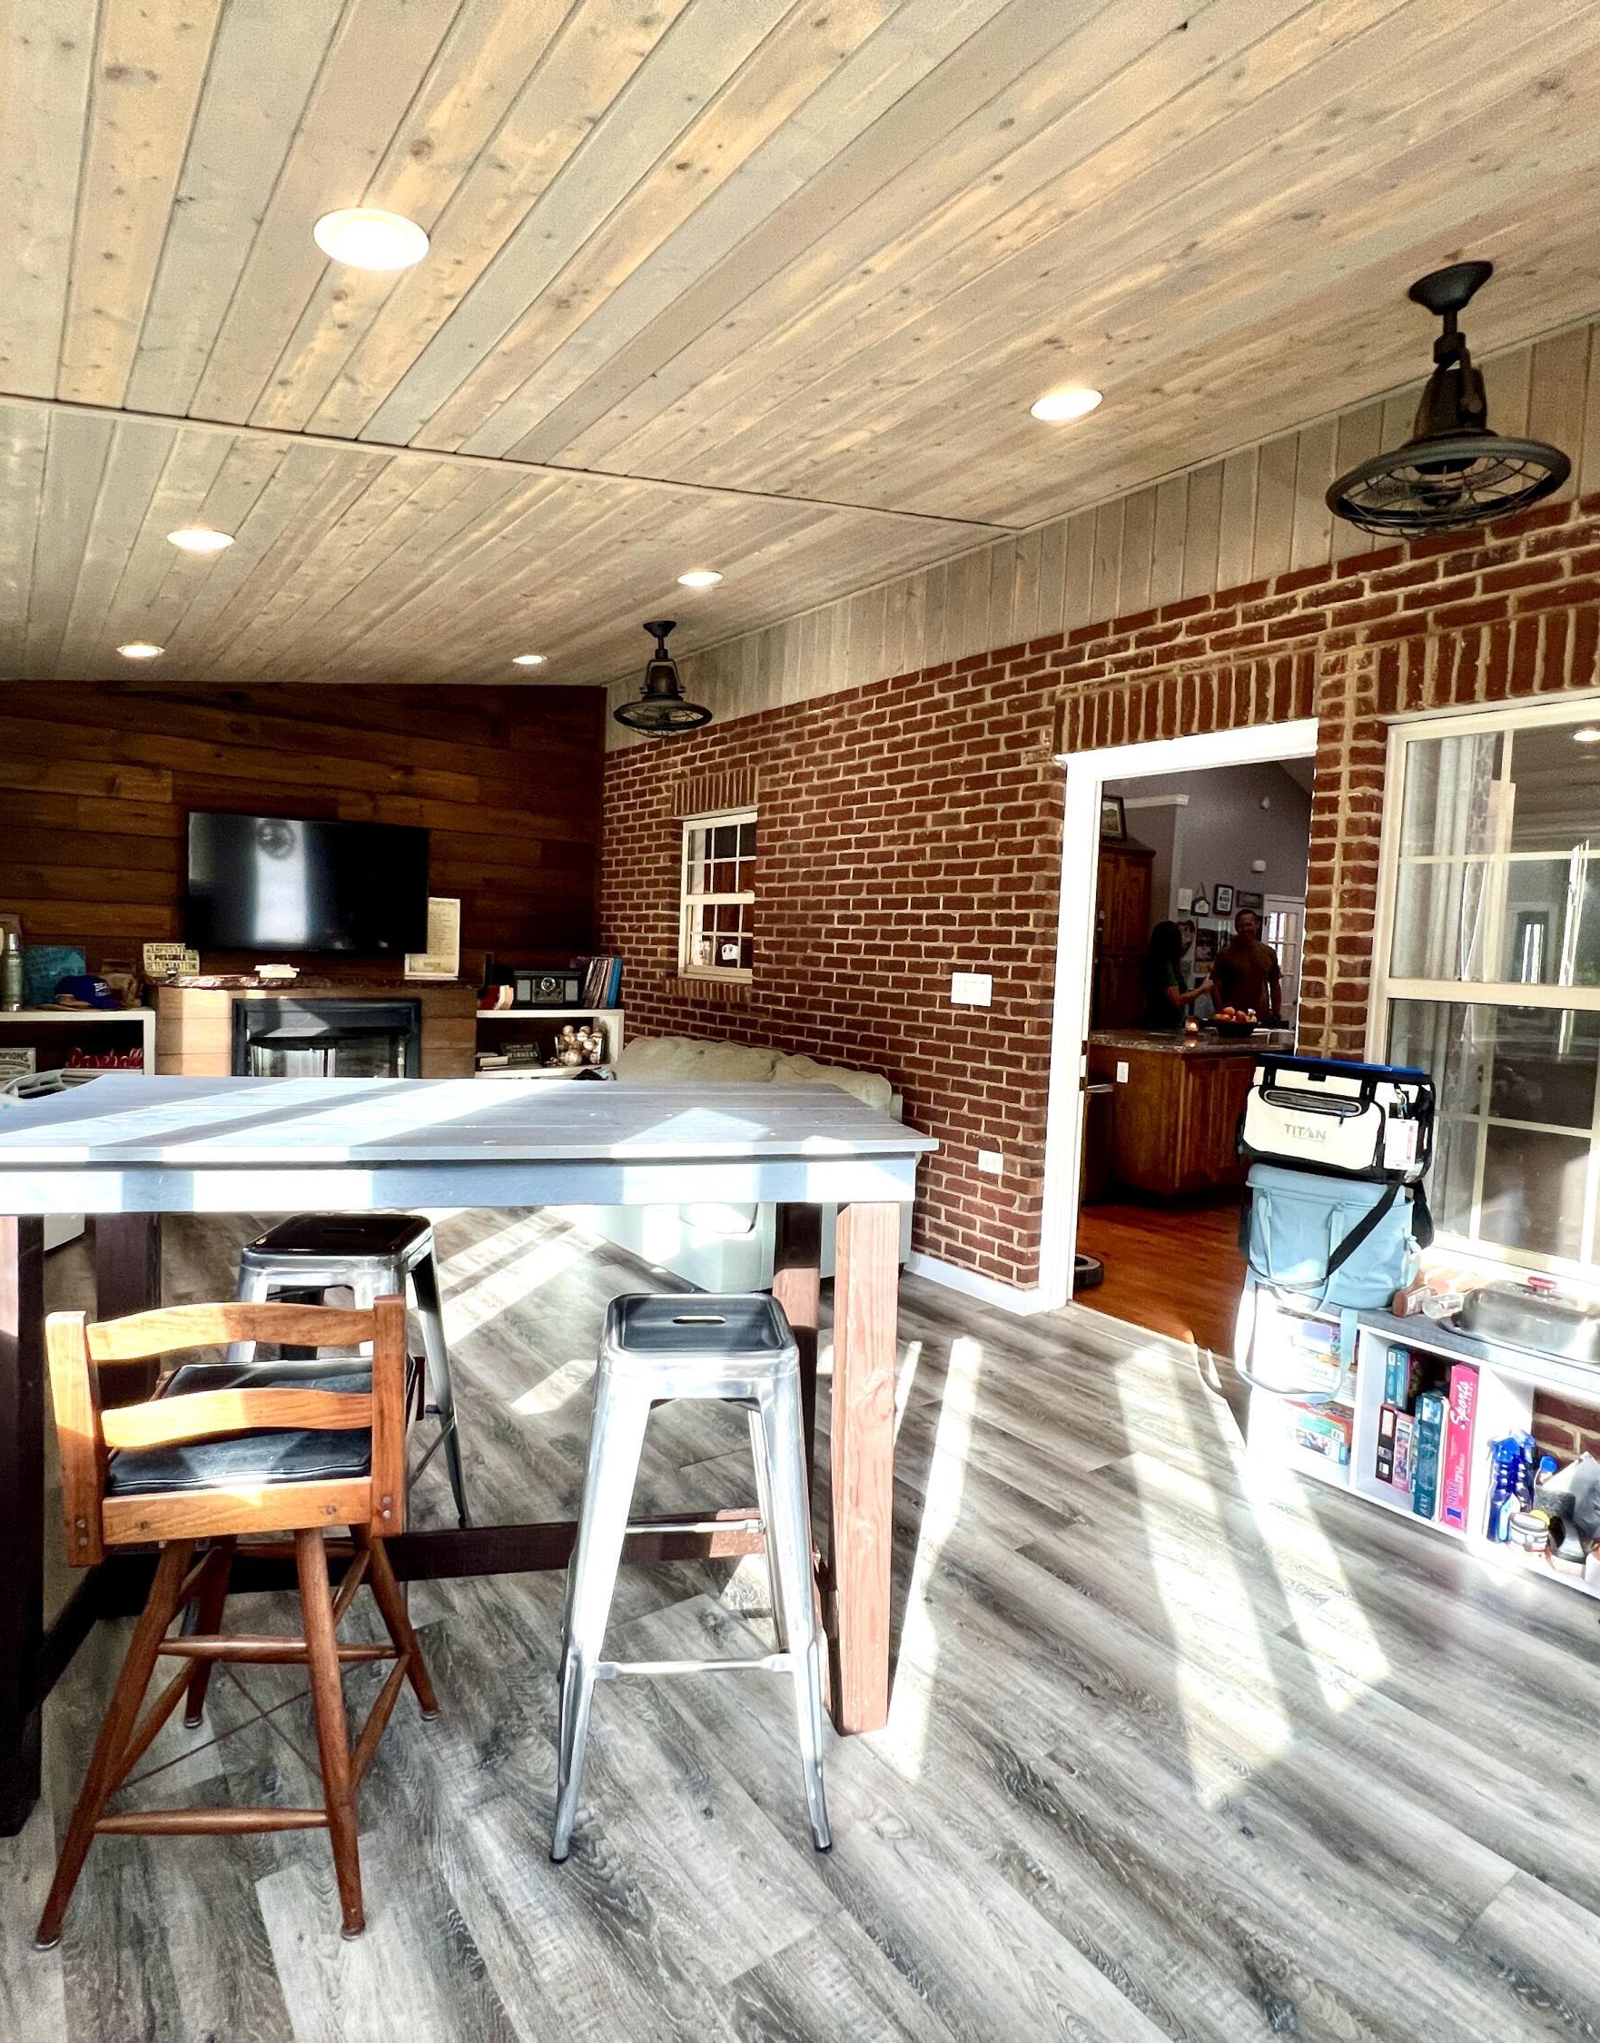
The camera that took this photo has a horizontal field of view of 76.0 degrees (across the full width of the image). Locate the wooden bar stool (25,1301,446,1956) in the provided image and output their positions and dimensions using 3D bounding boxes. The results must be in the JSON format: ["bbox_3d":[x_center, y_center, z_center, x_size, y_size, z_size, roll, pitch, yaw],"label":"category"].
[{"bbox_3d":[-0.824,0.808,1.581,0.460,0.910,0.480,2,4,-11],"label":"wooden bar stool"}]

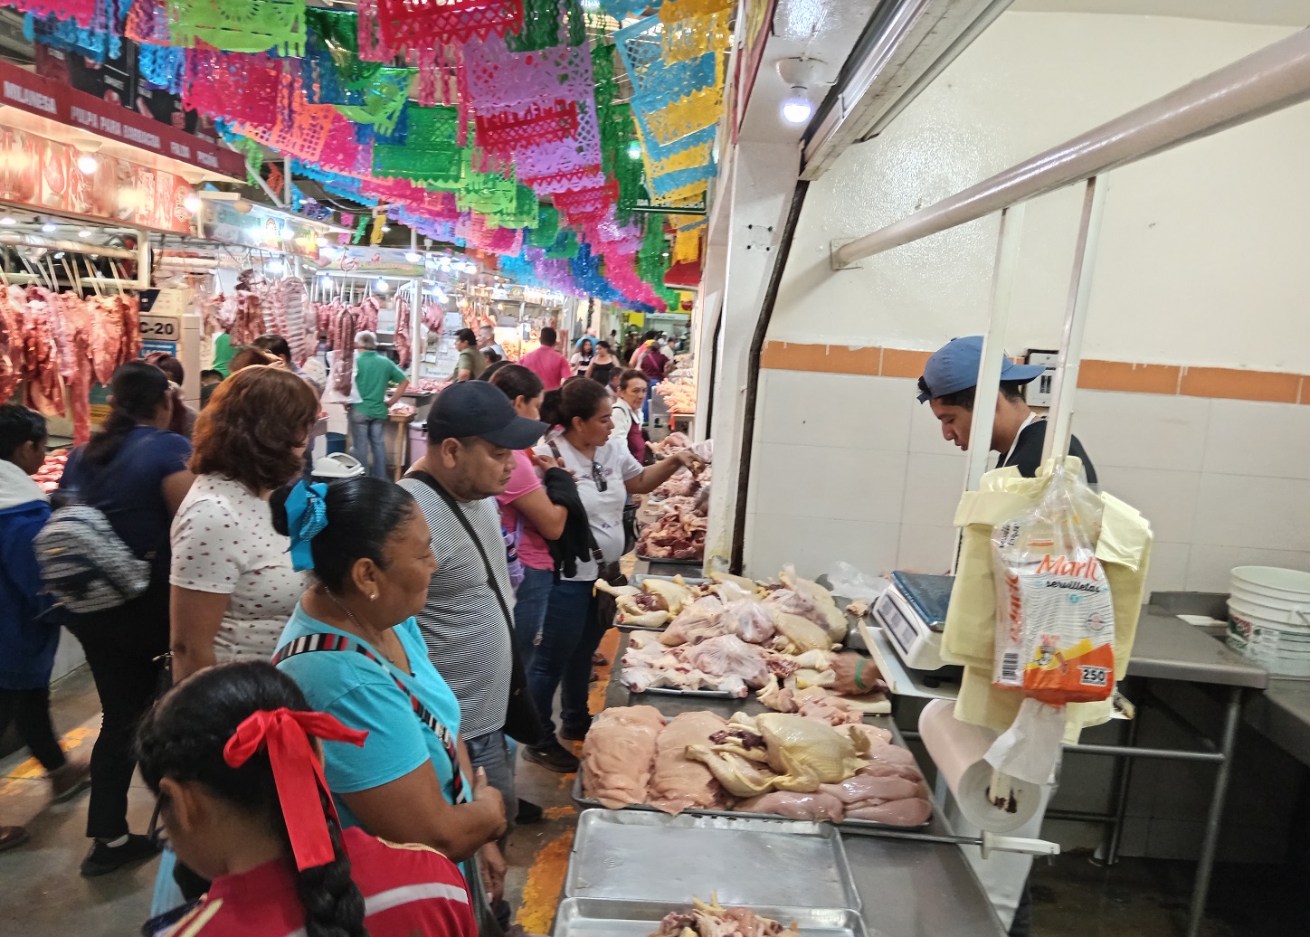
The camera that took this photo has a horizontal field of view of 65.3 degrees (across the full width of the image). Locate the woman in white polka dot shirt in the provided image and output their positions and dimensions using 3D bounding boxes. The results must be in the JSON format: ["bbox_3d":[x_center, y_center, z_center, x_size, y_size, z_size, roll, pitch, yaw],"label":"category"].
[{"bbox_3d":[-0.920,0.607,2.308,0.360,1.630,0.470,4,8,1],"label":"woman in white polka dot shirt"}]

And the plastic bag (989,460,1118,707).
[{"bbox_3d":[0.495,0.151,1.280,0.130,0.275,0.090,5,8,11],"label":"plastic bag"}]

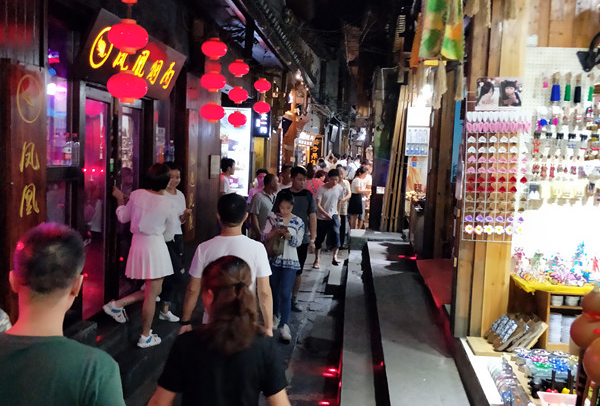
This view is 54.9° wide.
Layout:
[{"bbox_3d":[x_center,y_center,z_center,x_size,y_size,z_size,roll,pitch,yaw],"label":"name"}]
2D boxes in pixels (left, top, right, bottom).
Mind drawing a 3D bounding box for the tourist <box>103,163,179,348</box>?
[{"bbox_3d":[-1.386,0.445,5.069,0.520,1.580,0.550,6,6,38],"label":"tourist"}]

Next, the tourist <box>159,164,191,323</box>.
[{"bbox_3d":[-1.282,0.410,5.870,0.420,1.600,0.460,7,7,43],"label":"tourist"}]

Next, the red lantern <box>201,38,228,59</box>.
[{"bbox_3d":[-1.082,-1.955,7.335,0.325,0.272,0.325,2,5,0],"label":"red lantern"}]

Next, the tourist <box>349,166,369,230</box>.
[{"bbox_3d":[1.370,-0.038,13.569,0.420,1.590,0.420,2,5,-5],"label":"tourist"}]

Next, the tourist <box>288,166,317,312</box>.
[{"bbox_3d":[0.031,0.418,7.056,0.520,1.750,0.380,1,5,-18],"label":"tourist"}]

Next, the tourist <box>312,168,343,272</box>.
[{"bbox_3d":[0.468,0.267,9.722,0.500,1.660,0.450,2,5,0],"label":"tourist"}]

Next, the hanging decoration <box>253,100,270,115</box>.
[{"bbox_3d":[-0.740,-1.855,11.245,0.325,0.272,0.325,2,5,0],"label":"hanging decoration"}]

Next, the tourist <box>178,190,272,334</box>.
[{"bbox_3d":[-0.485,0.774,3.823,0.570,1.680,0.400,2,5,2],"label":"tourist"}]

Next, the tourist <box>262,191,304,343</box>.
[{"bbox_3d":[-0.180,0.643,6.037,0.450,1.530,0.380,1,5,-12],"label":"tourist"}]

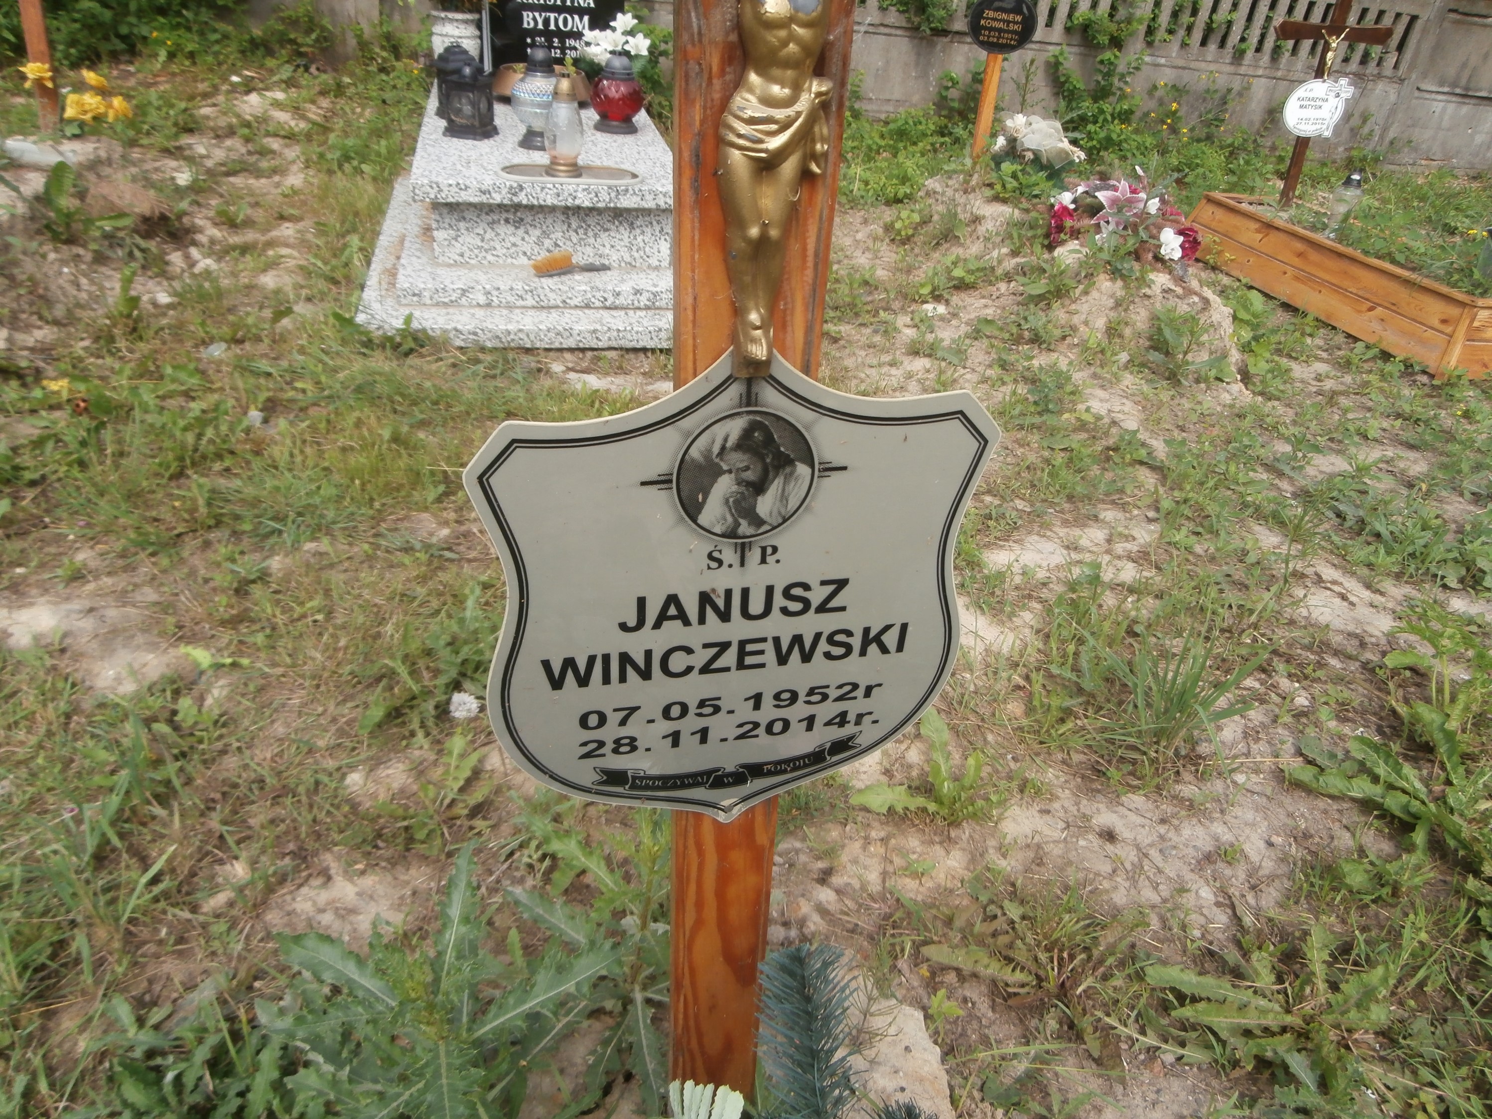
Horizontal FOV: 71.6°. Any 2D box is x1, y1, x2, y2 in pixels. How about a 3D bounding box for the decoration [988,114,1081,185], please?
[{"bbox_3d":[1.333,-1.884,4.750,0.380,0.250,0.280,-4,33,-14],"label":"decoration"}]

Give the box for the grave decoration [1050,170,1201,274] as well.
[{"bbox_3d":[1.296,-1.160,3.550,0.470,0.250,0.340,-4,33,-14],"label":"grave decoration"}]

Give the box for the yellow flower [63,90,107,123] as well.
[{"bbox_3d":[-2.872,-1.970,4.500,0.165,0.115,0.130,-14,37,-27],"label":"yellow flower"}]

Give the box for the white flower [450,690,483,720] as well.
[{"bbox_3d":[-0.433,0.225,1.600,0.050,0.035,0.048,-5,33,-16],"label":"white flower"}]

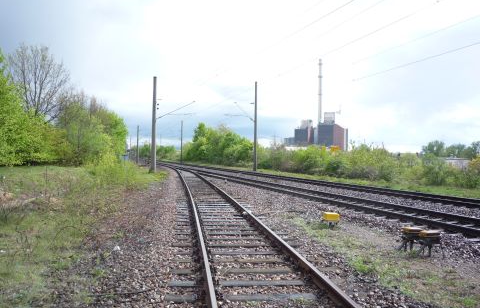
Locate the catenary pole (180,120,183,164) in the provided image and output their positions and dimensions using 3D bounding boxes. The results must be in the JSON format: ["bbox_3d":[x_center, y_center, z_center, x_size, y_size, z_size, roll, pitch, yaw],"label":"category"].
[{"bbox_3d":[-12.958,-2.544,98.964,0.360,9.862,0.360,1,0,-18],"label":"catenary pole"}]

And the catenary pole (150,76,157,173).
[{"bbox_3d":[-8.798,-3.002,45.264,0.460,9.822,0.460,1,0,-15],"label":"catenary pole"}]

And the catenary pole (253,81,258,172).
[{"bbox_3d":[1.653,-2.944,47.464,0.360,9.849,0.360,1,0,-15],"label":"catenary pole"}]

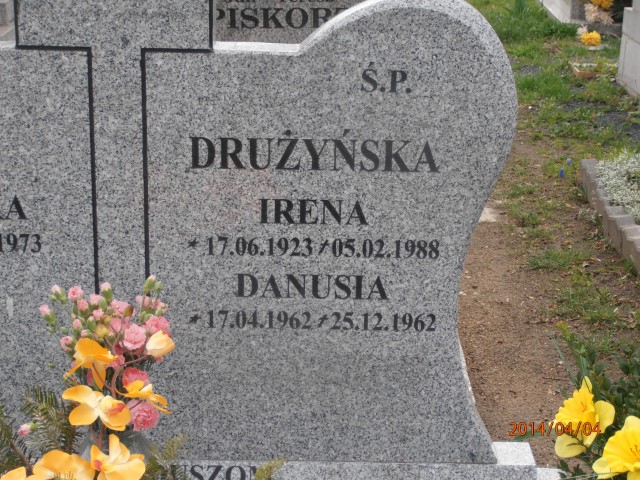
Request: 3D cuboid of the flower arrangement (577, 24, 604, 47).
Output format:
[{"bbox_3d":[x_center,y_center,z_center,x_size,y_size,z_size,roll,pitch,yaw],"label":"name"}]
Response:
[{"bbox_3d":[1.408,-1.068,8.500,0.135,0.100,0.120,3,19,4],"label":"flower arrangement"}]

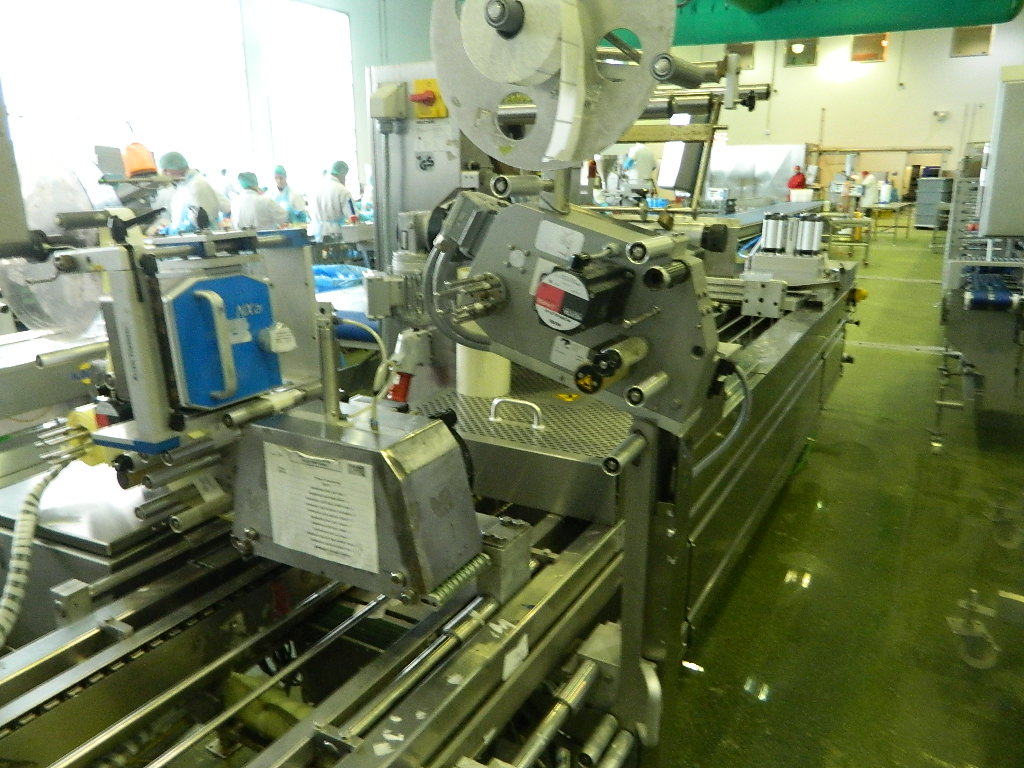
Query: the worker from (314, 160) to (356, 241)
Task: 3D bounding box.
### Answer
[{"bbox_3d":[-1.963,-1.599,8.332,0.500,1.750,0.380,7,17,28],"label":"worker"}]

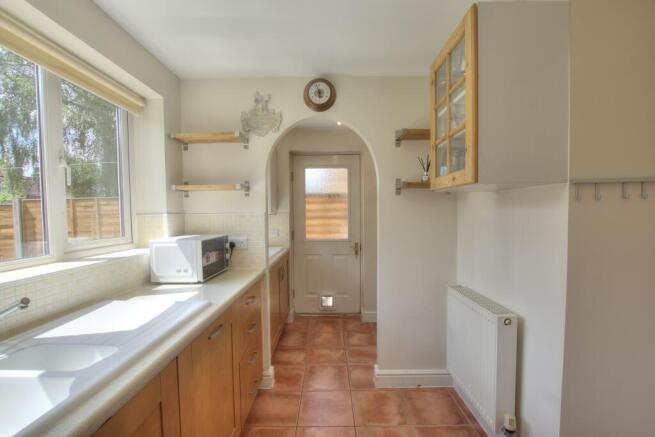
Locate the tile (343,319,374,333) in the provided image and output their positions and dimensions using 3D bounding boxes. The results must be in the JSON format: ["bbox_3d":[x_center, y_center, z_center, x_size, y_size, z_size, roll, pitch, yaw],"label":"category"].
[{"bbox_3d":[0.350,1.255,3.215,0.345,0.010,0.338,0,1,0],"label":"tile"}]

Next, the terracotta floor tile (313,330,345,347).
[{"bbox_3d":[-0.003,1.261,2.863,0.345,0.010,0.338,0,1,0],"label":"terracotta floor tile"}]

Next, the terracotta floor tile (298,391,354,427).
[{"bbox_3d":[-0.007,1.280,1.848,0.345,0.010,0.338,0,1,0],"label":"terracotta floor tile"}]

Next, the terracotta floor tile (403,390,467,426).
[{"bbox_3d":[0.708,1.280,1.848,0.345,0.010,0.338,0,1,0],"label":"terracotta floor tile"}]

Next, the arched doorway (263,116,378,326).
[{"bbox_3d":[-0.044,0.259,2.095,0.837,2.023,0.131,0,1,0],"label":"arched doorway"}]

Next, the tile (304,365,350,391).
[{"bbox_3d":[-0.006,1.248,2.135,0.340,0.010,0.332,0,1,0],"label":"tile"}]

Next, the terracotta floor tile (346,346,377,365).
[{"bbox_3d":[0.348,1.238,2.458,0.340,0.010,0.332,0,1,0],"label":"terracotta floor tile"}]

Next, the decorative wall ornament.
[{"bbox_3d":[-0.480,-0.767,1.995,0.308,0.321,0.030,0,1,0],"label":"decorative wall ornament"}]

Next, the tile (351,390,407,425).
[{"bbox_3d":[0.346,1.251,1.808,0.340,0.010,0.332,0,1,0],"label":"tile"}]

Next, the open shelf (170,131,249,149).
[{"bbox_3d":[-0.806,-0.557,1.886,0.475,0.119,0.180,0,1,0],"label":"open shelf"}]

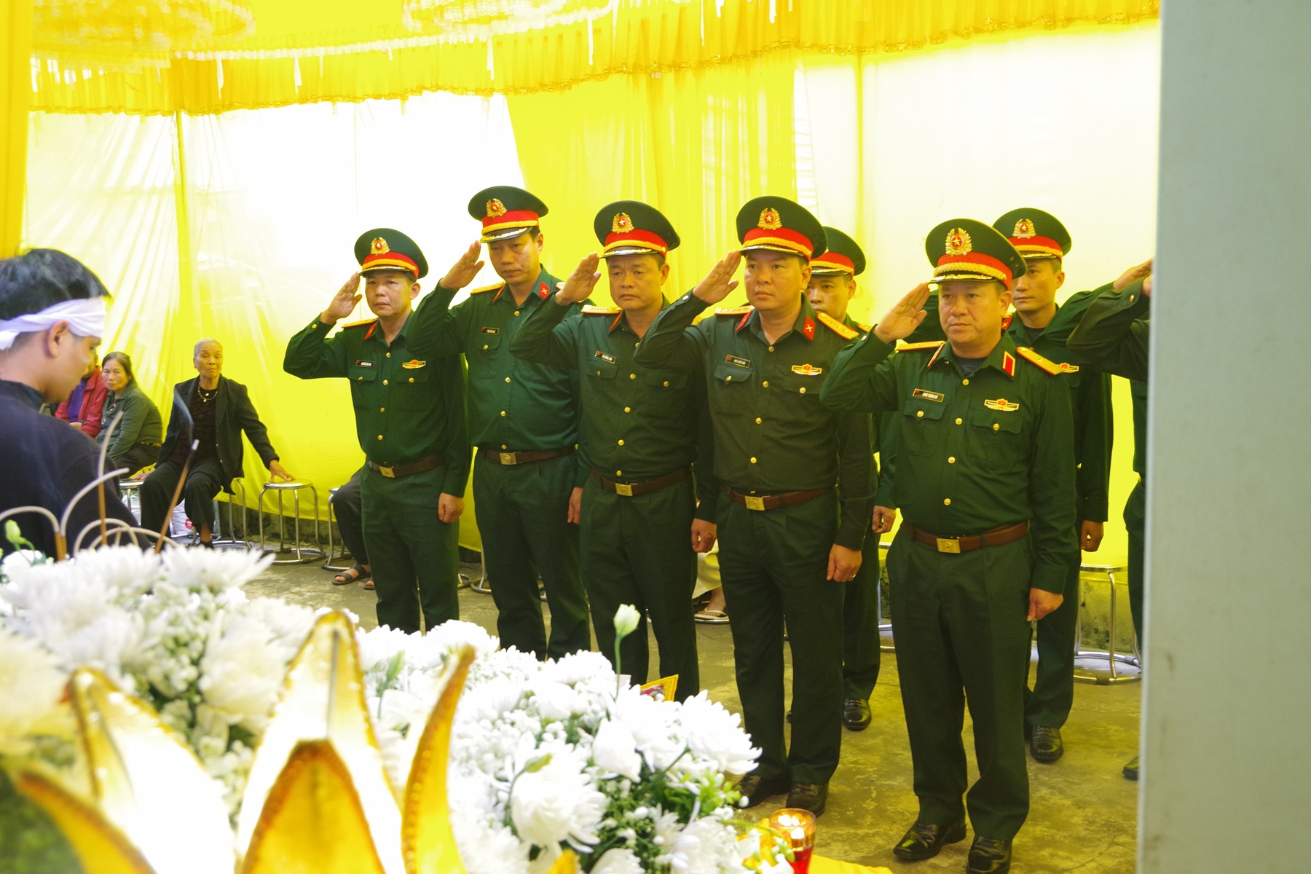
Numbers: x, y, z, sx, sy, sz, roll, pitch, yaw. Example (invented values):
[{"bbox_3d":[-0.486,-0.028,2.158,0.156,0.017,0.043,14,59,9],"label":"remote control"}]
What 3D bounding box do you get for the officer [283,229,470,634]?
[{"bbox_3d":[-1.038,0.136,4.913,0.700,1.800,0.450,3,7,31],"label":"officer"}]

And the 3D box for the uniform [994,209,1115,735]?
[{"bbox_3d":[1.174,0.156,4.452,0.700,1.810,0.450,3,7,31],"label":"uniform"}]

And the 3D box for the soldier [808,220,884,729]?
[{"bbox_3d":[0.534,0.140,4.758,0.700,1.790,0.450,3,7,31],"label":"soldier"}]

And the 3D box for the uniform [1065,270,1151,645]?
[{"bbox_3d":[1.633,0.278,4.260,0.680,1.500,0.420,3,7,31],"label":"uniform"}]

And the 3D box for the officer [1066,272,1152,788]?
[{"bbox_3d":[1.627,0.179,4.241,0.700,1.800,0.450,3,7,31],"label":"officer"}]

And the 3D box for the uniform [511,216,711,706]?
[{"bbox_3d":[-0.159,0.189,4.207,0.690,1.830,0.450,3,7,29],"label":"uniform"}]

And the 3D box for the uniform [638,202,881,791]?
[{"bbox_3d":[0.282,0.215,3.980,0.720,1.820,0.460,3,7,31],"label":"uniform"}]

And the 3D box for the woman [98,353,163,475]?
[{"bbox_3d":[-3.468,0.083,8.359,0.500,1.200,0.750,5,9,42],"label":"woman"}]

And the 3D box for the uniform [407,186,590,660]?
[{"bbox_3d":[-0.580,0.112,4.584,0.680,1.900,0.450,3,7,29],"label":"uniform"}]

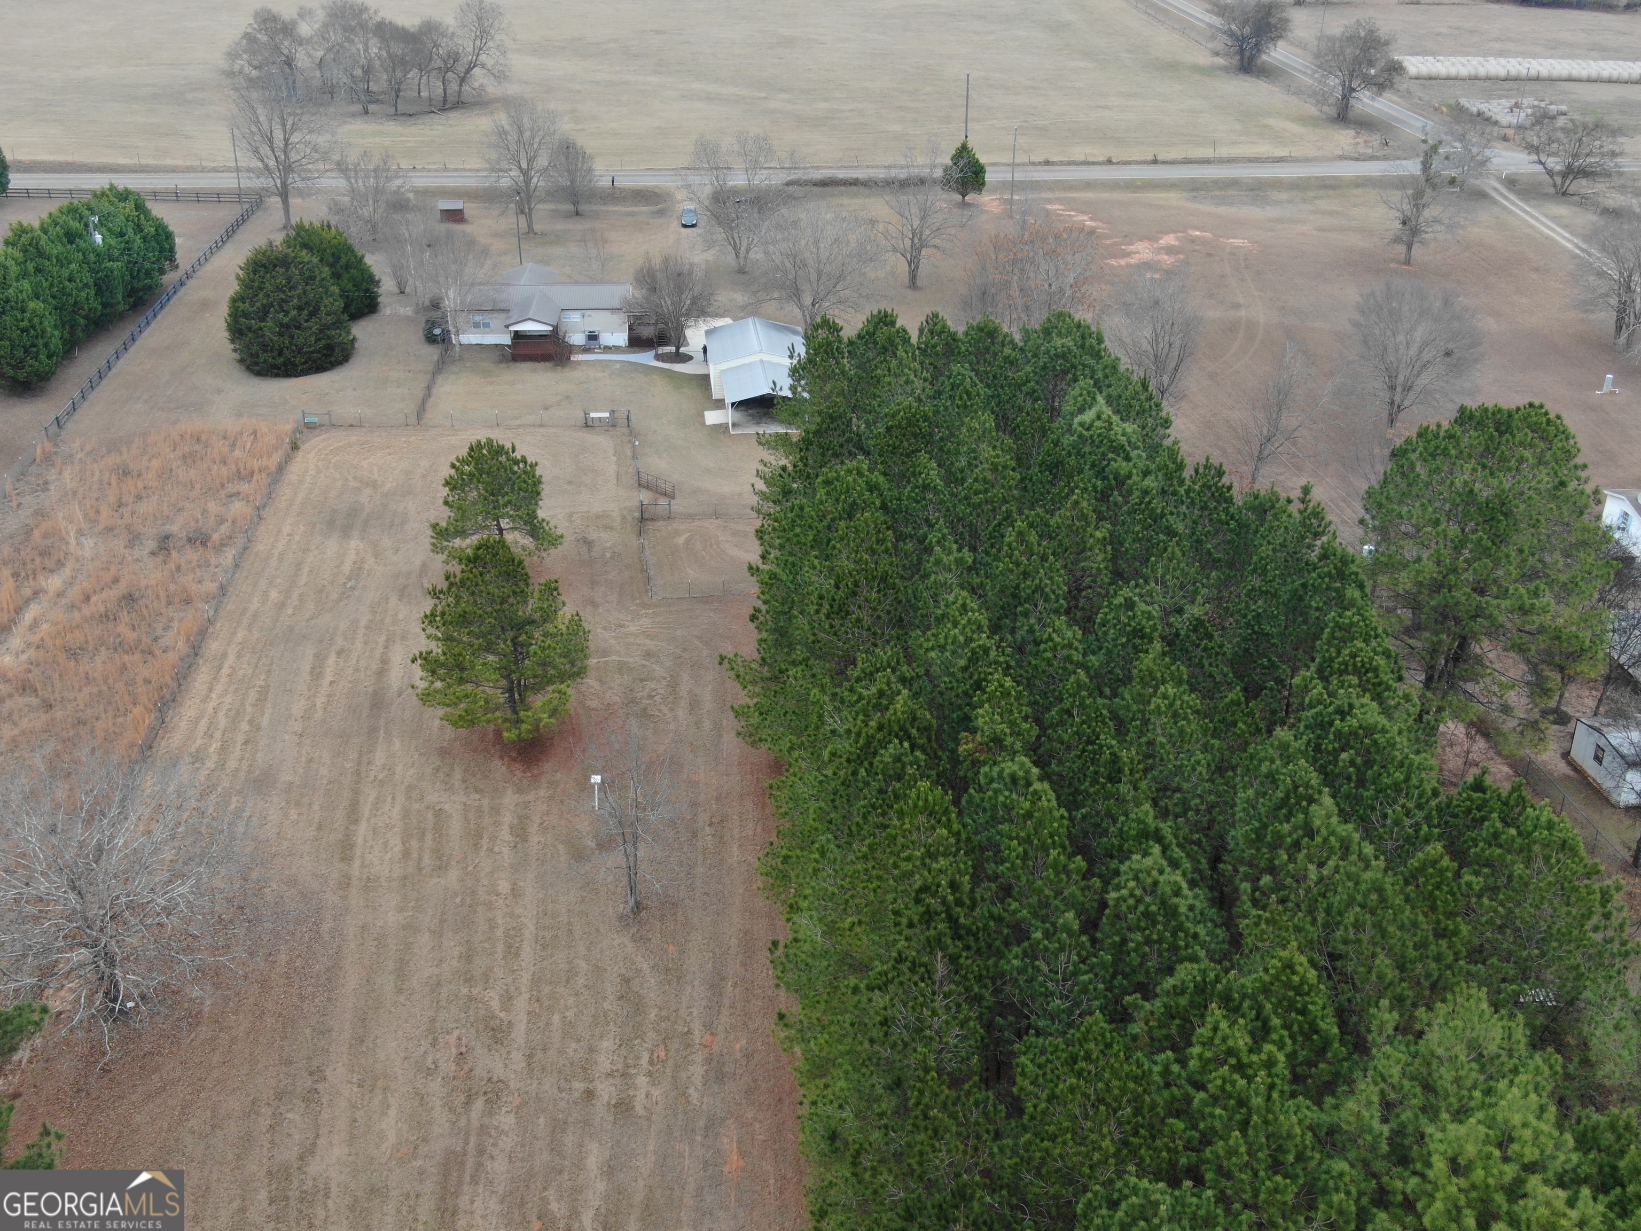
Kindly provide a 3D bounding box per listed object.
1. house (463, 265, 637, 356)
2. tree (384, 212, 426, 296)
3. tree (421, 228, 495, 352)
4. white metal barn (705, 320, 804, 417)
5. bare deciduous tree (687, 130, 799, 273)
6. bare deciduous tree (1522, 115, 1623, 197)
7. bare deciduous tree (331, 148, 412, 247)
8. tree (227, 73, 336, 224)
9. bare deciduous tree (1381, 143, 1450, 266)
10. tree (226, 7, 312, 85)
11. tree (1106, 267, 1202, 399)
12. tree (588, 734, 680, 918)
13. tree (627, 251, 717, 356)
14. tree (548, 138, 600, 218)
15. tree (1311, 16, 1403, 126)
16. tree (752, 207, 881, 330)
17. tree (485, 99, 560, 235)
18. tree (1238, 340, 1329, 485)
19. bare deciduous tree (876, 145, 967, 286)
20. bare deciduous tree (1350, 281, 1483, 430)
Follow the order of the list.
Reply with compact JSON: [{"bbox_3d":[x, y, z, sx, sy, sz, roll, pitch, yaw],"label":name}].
[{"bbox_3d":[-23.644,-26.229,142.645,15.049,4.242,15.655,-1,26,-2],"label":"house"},{"bbox_3d":[-38.355,-33.407,153.372,3.909,7.458,3.792,0,26,0],"label":"tree"},{"bbox_3d":[-28.940,-26.040,133.220,5.860,10.060,5.680,0,25,0],"label":"tree"},{"bbox_3d":[-4.470,-18.110,124.100,7.600,3.800,17.000,-2,26,-5],"label":"white metal barn"},{"bbox_3d":[-7.582,-39.635,159.798,10.843,13.361,10.518,0,26,0],"label":"bare deciduous tree"},{"bbox_3d":[87.080,-53.220,192.380,11.730,9.130,11.380,0,25,0],"label":"bare deciduous tree"},{"bbox_3d":[-46.105,-42.882,169.967,8.401,9.768,8.149,0,26,0],"label":"bare deciduous tree"},{"bbox_3d":[-55.840,-48.510,173.160,11.350,16.030,11.010,0,25,0],"label":"tree"},{"bbox_3d":[58.913,-40.630,164.466,7.349,11.851,7.128,0,26,0],"label":"bare deciduous tree"},{"bbox_3d":[-85.310,-86.990,256.430,13.460,13.570,13.050,0,25,0],"label":"tree"},{"bbox_3d":[25.011,-21.070,125.345,7.433,10.752,7.210,0,26,0],"label":"tree"},{"bbox_3d":[-7.541,8.420,67.043,4.184,8.726,4.058,0,26,0],"label":"tree"},{"bbox_3d":[-11.880,-24.880,132.840,7.280,8.450,7.060,0,25,0],"label":"tree"},{"bbox_3d":[-26.830,-47.540,180.270,5.710,8.400,5.530,0,25,0],"label":"tree"},{"bbox_3d":[77.316,-78.492,239.215,13.090,14.259,12.697,0,26,0],"label":"tree"},{"bbox_3d":[-0.320,-28.190,137.190,10.690,10.760,10.370,0,25,0],"label":"tree"},{"bbox_3d":[-30.520,-46.000,170.830,8.040,13.700,7.800,0,25,0],"label":"tree"},{"bbox_3d":[29.690,-12.950,106.880,5.850,9.590,5.680,0,25,0],"label":"tree"},{"bbox_3d":[9.611,-37.333,154.949,9.077,13.706,8.805,0,26,0],"label":"bare deciduous tree"},{"bbox_3d":[43.144,-18.748,120.311,9.629,11.236,9.341,0,26,0],"label":"bare deciduous tree"}]

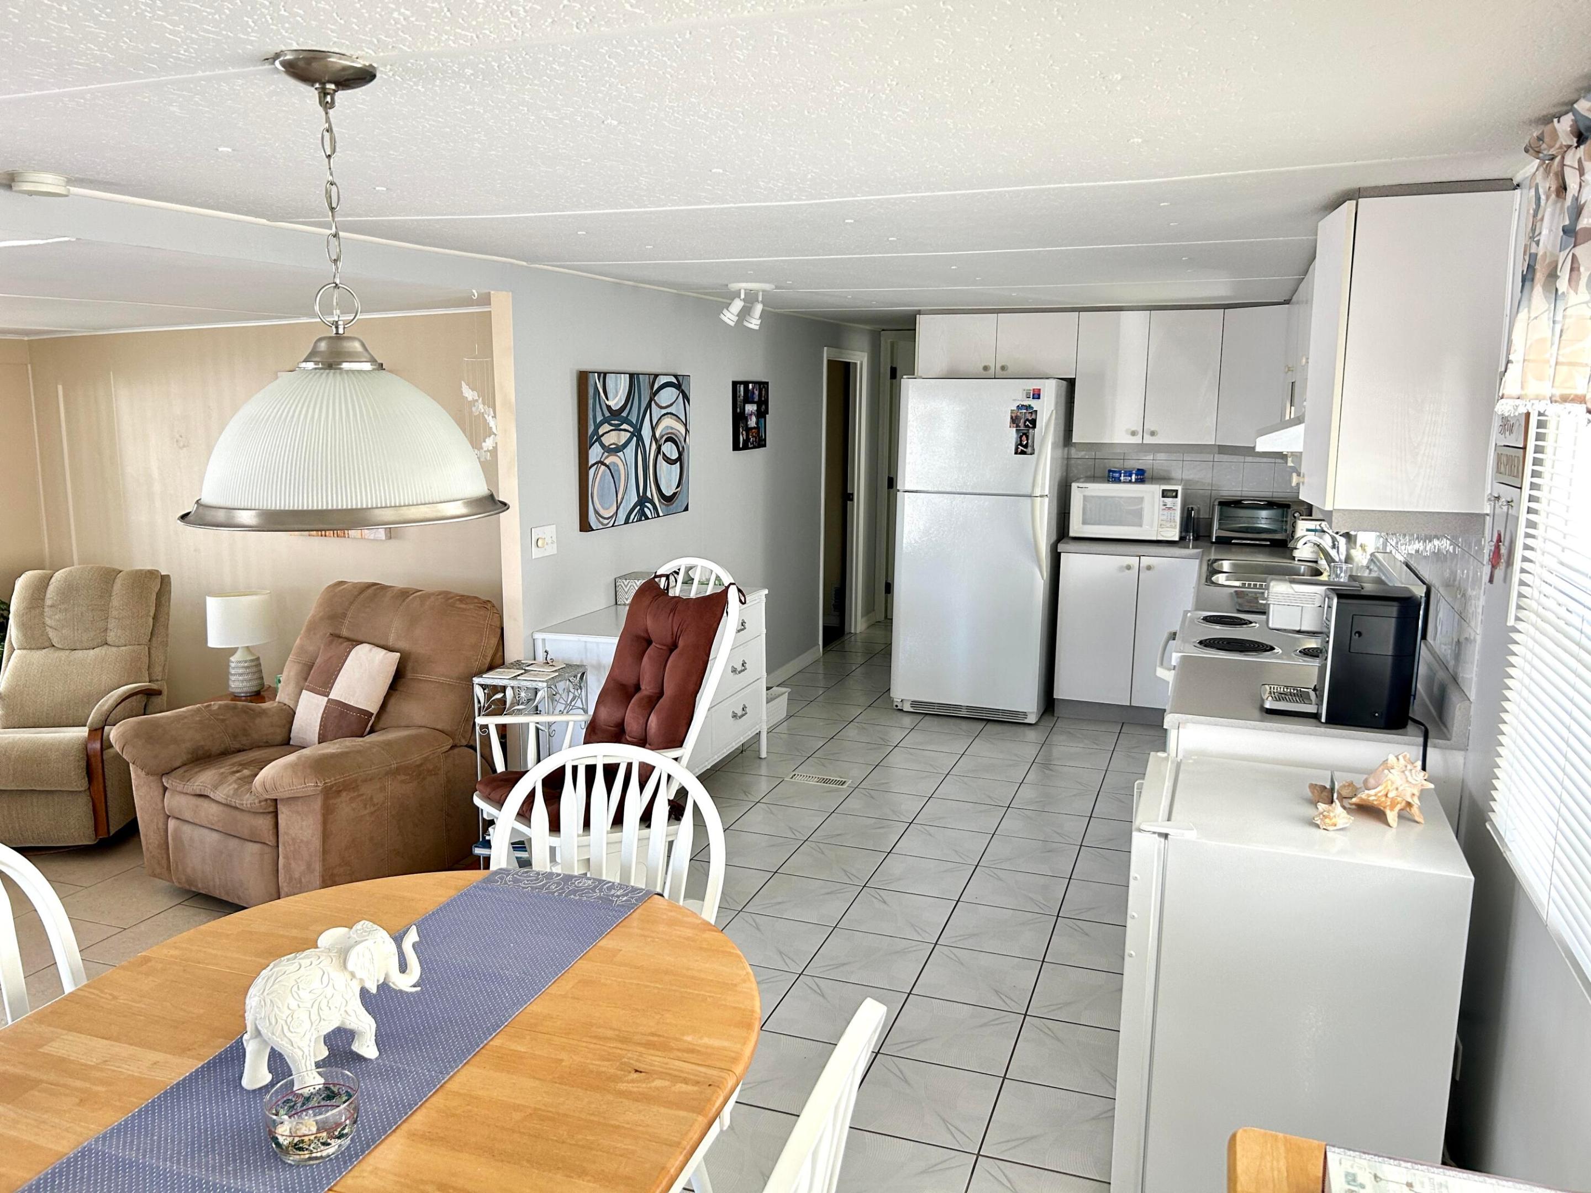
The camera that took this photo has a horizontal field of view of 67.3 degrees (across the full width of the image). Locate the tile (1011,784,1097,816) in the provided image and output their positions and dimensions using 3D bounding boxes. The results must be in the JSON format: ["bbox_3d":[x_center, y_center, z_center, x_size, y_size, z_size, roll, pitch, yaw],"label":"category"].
[{"bbox_3d":[1.103,0.867,5.074,0.329,0.010,0.329,4,11,19],"label":"tile"}]

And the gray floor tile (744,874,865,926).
[{"bbox_3d":[0.032,1.028,4.041,0.325,0.010,0.322,4,11,20],"label":"gray floor tile"}]

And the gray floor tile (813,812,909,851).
[{"bbox_3d":[0.254,0.921,4.645,0.325,0.010,0.322,4,11,20],"label":"gray floor tile"}]

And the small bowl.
[{"bbox_3d":[-0.625,0.678,1.555,0.114,0.070,0.114,1,10,0],"label":"small bowl"}]

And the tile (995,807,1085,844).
[{"bbox_3d":[0.991,0.919,4.766,0.329,0.010,0.329,4,11,19],"label":"tile"}]

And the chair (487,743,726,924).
[{"bbox_3d":[-0.387,0.839,2.297,0.490,0.980,0.520,1,10,5],"label":"chair"}]

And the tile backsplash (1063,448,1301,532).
[{"bbox_3d":[2.142,-0.581,6.381,1.365,0.457,0.020,4,11,20],"label":"tile backsplash"}]

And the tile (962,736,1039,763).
[{"bbox_3d":[1.013,0.739,5.800,0.329,0.010,0.329,4,11,19],"label":"tile"}]

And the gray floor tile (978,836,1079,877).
[{"bbox_3d":[0.880,0.972,4.458,0.329,0.010,0.329,4,11,19],"label":"gray floor tile"}]

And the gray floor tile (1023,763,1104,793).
[{"bbox_3d":[1.207,0.810,5.340,0.325,0.010,0.325,4,11,19],"label":"gray floor tile"}]

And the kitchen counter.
[{"bbox_3d":[1.327,0.276,3.140,0.648,0.040,0.750,4,11,19],"label":"kitchen counter"}]

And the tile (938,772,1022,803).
[{"bbox_3d":[0.790,0.844,5.183,0.329,0.010,0.329,4,11,19],"label":"tile"}]

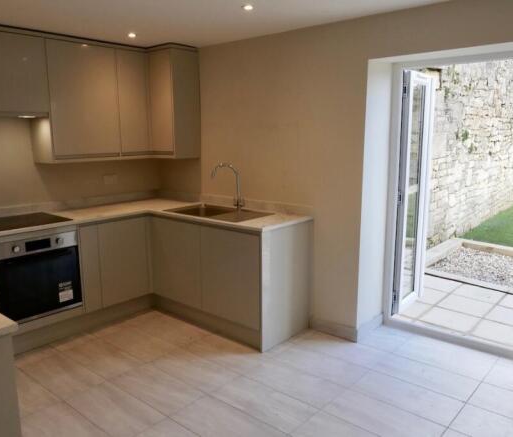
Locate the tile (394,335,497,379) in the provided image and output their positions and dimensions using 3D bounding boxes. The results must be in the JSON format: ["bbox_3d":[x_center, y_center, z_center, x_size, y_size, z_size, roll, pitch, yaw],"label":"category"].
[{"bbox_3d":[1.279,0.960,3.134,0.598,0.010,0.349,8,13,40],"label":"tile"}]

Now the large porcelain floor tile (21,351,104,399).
[{"bbox_3d":[-1.258,1.012,2.943,0.598,0.010,0.291,8,13,40],"label":"large porcelain floor tile"}]

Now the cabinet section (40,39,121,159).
[{"bbox_3d":[-1.511,-0.961,3.811,0.335,0.905,0.594,8,13,40],"label":"cabinet section"}]

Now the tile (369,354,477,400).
[{"bbox_3d":[1.065,1.003,2.887,0.598,0.010,0.305,8,13,40],"label":"tile"}]

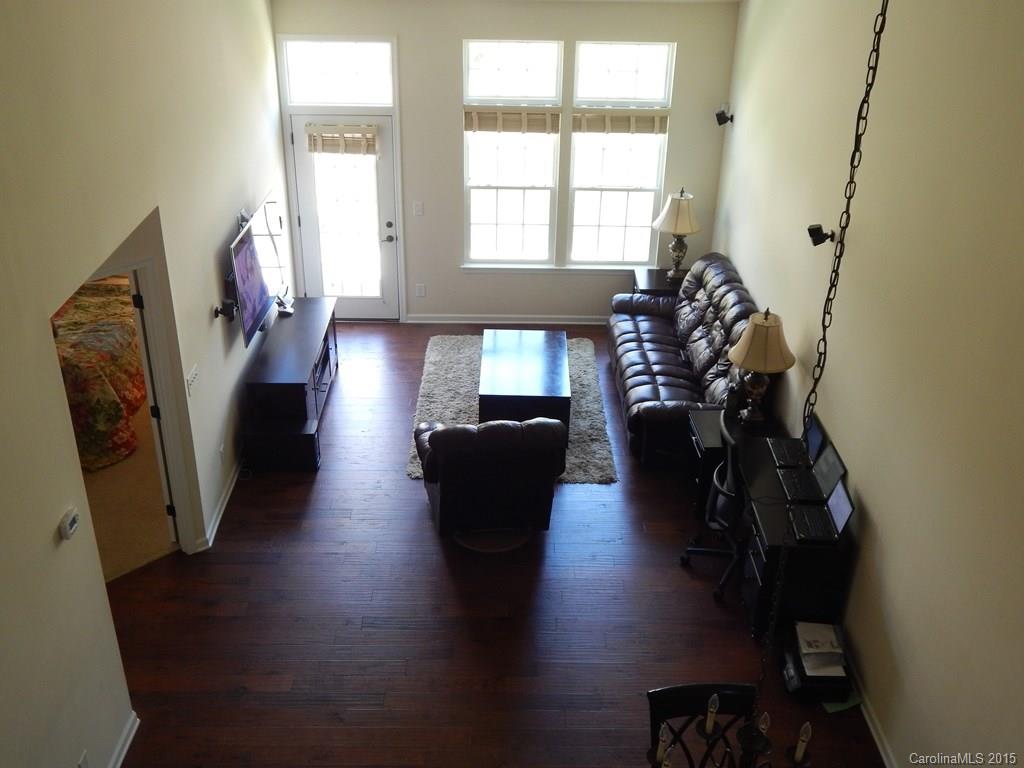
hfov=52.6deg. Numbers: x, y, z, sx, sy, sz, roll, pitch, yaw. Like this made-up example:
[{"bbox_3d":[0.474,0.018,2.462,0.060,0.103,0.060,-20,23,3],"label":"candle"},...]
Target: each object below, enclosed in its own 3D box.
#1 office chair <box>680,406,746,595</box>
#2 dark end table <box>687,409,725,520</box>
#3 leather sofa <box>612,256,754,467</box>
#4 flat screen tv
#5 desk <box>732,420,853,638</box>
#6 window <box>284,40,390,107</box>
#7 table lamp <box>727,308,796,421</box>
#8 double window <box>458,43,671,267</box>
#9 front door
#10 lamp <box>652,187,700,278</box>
[{"bbox_3d":[1.483,0.767,6.662,0.660,1.020,0.640,1,27,-1],"label":"office chair"},{"bbox_3d":[1.582,0.598,7.467,0.570,0.620,0.550,1,28,-1],"label":"dark end table"},{"bbox_3d":[1.438,-0.261,8.707,1.030,1.000,2.120,1,28,-1],"label":"leather sofa"},{"bbox_3d":[-1.890,-0.902,7.794,0.070,0.770,1.300,2,28,1],"label":"flat screen tv"},{"bbox_3d":[1.682,0.953,6.624,0.500,0.730,1.240,1,27,-1],"label":"desk"},{"bbox_3d":[-1.531,-2.764,9.206,0.940,0.580,0.070,1,28,-1],"label":"window"},{"bbox_3d":[1.748,-0.118,7.244,0.460,0.830,0.460,1,27,-1],"label":"table lamp"},{"bbox_3d":[0.493,-2.098,9.653,1.910,2.120,0.100,1,27,-1],"label":"double window"},{"bbox_3d":[-1.556,-1.551,9.853,0.920,2.020,0.060,1,28,-1],"label":"front door"},{"bbox_3d":[1.565,-1.408,9.750,0.460,0.830,0.460,1,27,-1],"label":"lamp"}]

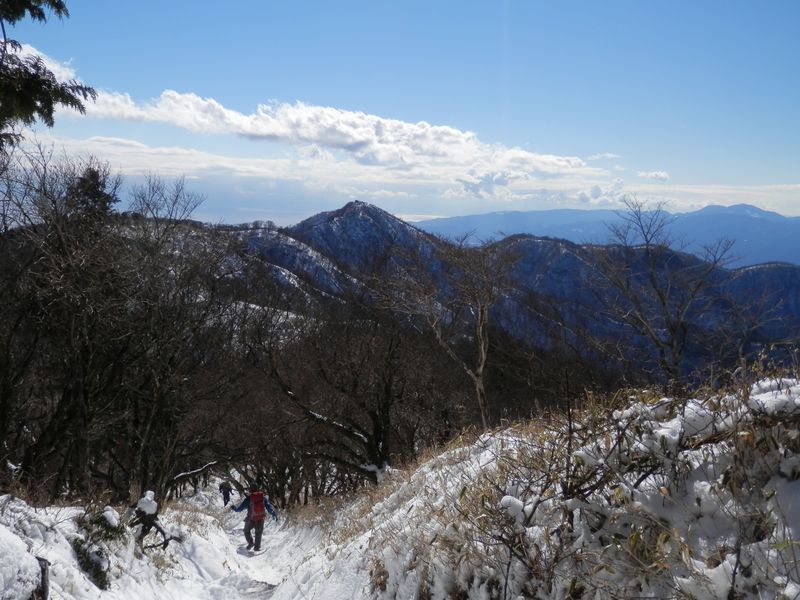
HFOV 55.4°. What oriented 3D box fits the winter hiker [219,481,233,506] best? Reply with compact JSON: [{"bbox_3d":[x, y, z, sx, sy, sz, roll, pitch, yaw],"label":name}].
[{"bbox_3d":[-10.368,11.555,45.500,0.780,1.660,0.600,-2,8,-13],"label":"winter hiker"}]

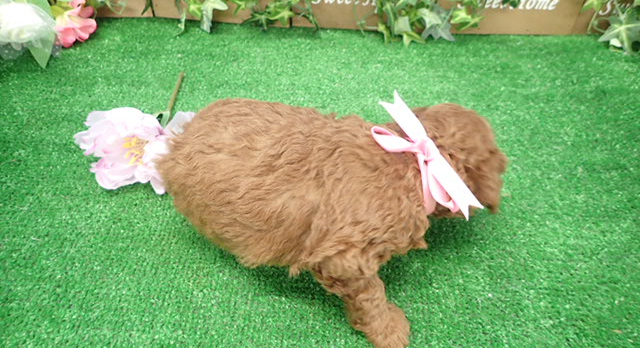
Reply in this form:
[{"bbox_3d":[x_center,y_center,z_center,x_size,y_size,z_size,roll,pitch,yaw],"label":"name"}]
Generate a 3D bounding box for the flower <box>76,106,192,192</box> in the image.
[{"bbox_3d":[-0.198,-0.031,0.477,0.113,0.053,0.103,3,47,0],"label":"flower"}]

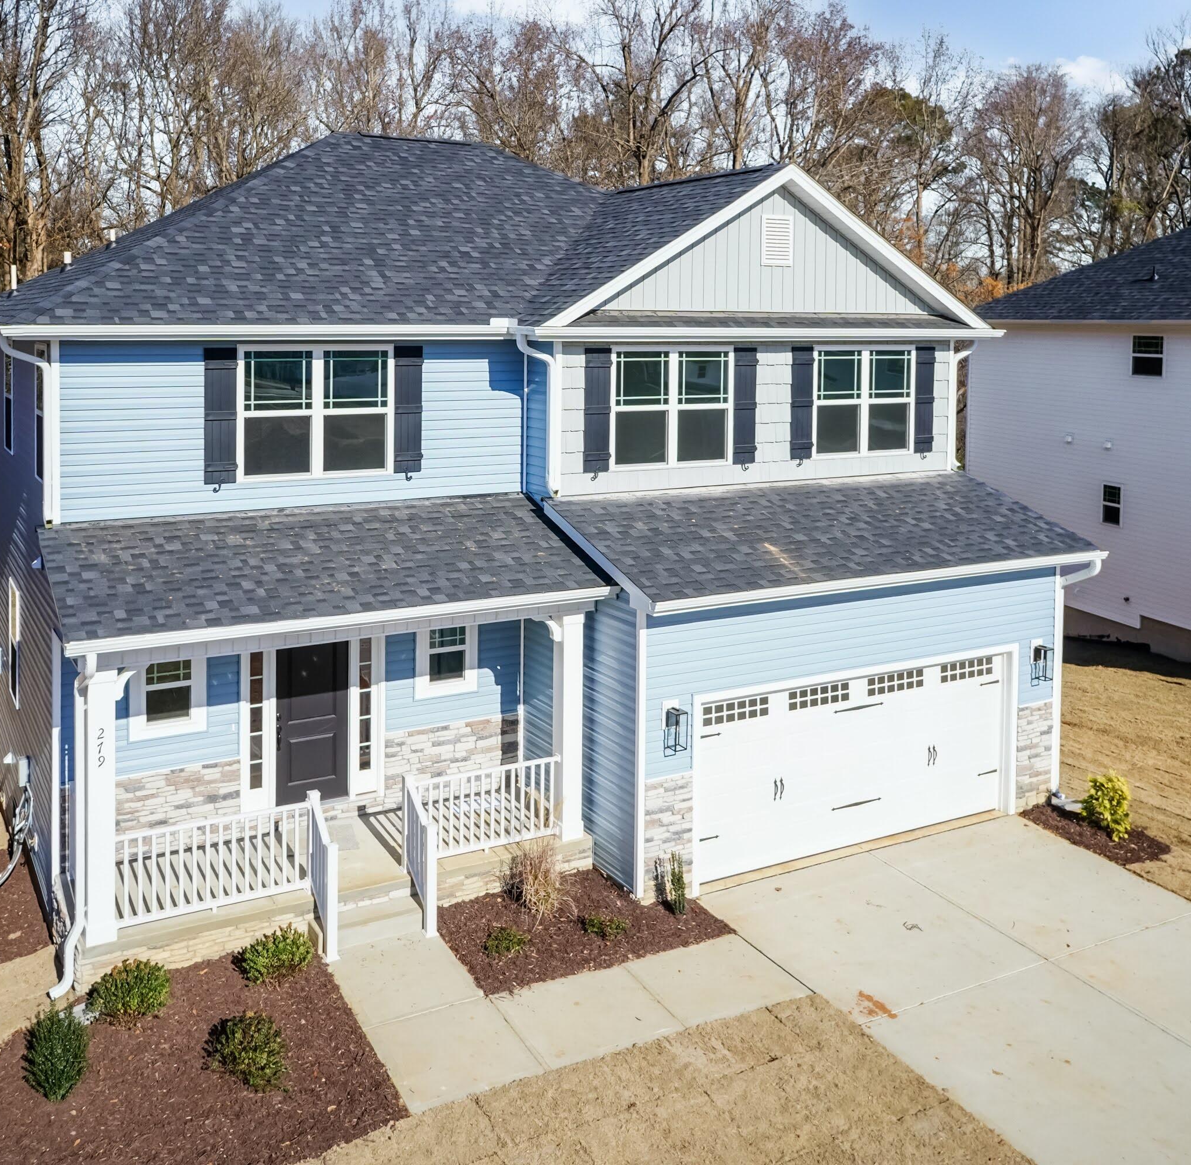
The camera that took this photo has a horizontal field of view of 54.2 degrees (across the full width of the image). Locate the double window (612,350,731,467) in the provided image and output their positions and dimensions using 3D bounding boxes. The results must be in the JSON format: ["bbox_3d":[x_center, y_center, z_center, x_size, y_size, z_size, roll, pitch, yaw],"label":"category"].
[{"bbox_3d":[1.083,-2.391,15.858,1.871,1.627,0.110,-5,11,-28],"label":"double window"}]

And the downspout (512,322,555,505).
[{"bbox_3d":[-0.747,-2.161,15.130,0.340,2.200,0.550,-5,11,-26],"label":"downspout"}]

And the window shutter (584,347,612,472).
[{"bbox_3d":[0.041,-2.260,15.339,0.386,1.627,0.060,-5,11,-28],"label":"window shutter"}]

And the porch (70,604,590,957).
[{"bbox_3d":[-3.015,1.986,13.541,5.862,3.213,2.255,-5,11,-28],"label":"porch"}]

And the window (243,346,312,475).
[{"bbox_3d":[-3.916,-2.089,14.311,0.850,1.520,0.120,-5,11,-26],"label":"window"}]

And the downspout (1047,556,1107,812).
[{"bbox_3d":[6.790,1.423,16.519,0.495,3.365,0.505,-5,11,-28],"label":"downspout"}]

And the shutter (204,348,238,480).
[{"bbox_3d":[-4.471,-1.985,13.904,0.366,1.627,0.060,-5,11,-28],"label":"shutter"}]

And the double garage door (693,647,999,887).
[{"bbox_3d":[3.357,2.325,15.077,4.900,2.200,0.150,-5,11,-26],"label":"double garage door"}]

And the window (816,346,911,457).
[{"bbox_3d":[3.981,-2.679,17.245,1.820,1.580,0.120,-5,11,-26],"label":"window"}]

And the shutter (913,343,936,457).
[{"bbox_3d":[5.068,-2.786,17.847,0.376,1.627,0.060,-5,11,-28],"label":"shutter"}]

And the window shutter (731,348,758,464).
[{"bbox_3d":[2.116,-2.467,16.316,0.385,1.620,0.060,-5,11,-26],"label":"window shutter"}]

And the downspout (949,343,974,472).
[{"bbox_3d":[5.647,-2.688,17.919,0.220,2.000,0.420,-5,11,-26],"label":"downspout"}]

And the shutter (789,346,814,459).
[{"bbox_3d":[2.985,-2.575,16.731,0.385,1.600,0.060,-5,11,-26],"label":"shutter"}]

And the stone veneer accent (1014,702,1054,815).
[{"bbox_3d":[6.211,2.437,16.377,0.723,1.536,0.081,-5,11,-28],"label":"stone veneer accent"}]

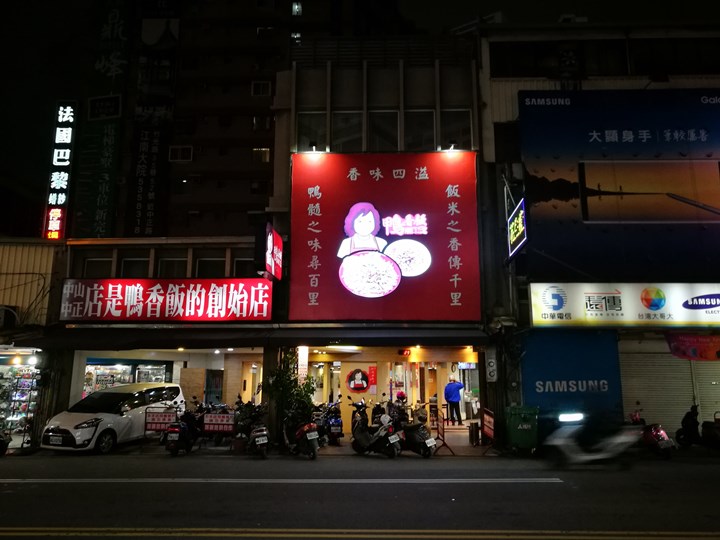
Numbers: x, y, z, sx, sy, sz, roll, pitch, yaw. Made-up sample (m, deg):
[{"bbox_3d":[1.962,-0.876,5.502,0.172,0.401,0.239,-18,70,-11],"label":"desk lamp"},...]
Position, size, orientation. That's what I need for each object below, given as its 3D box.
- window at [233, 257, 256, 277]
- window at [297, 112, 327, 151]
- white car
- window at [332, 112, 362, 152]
[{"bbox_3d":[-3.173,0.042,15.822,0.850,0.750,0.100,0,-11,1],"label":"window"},{"bbox_3d":[-1.368,-3.891,15.911,0.895,1.297,0.100,0,-11,1],"label":"window"},{"bbox_3d":[-6.568,4.035,15.506,1.700,1.680,4.235,-4,-12,19],"label":"white car"},{"bbox_3d":[-0.354,-3.892,15.887,0.906,1.310,0.100,0,-11,1],"label":"window"}]

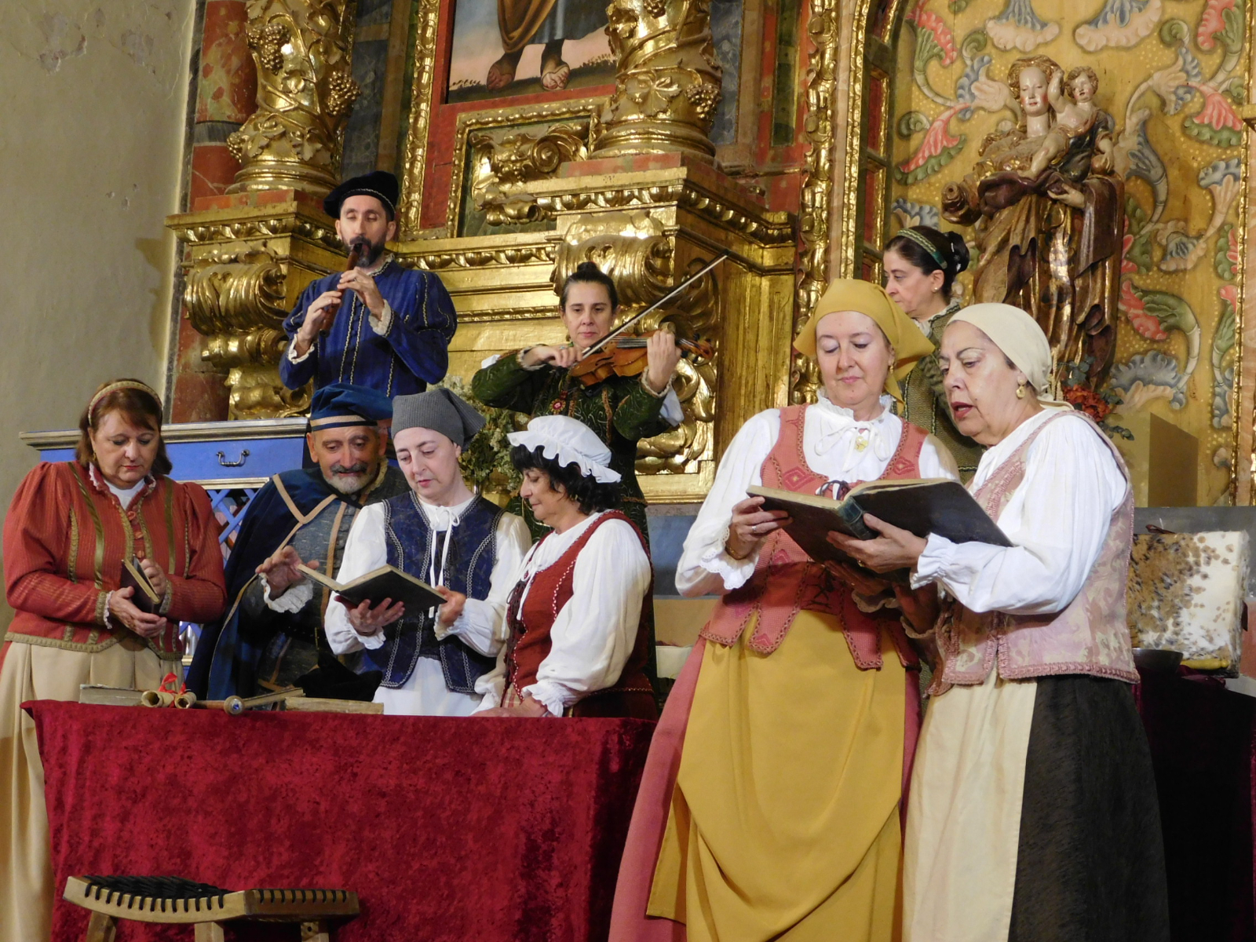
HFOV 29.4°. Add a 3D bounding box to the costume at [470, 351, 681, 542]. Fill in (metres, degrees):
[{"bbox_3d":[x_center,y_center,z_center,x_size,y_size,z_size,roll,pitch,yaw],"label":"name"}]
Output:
[{"bbox_3d":[-0.165,0.338,6.914,0.620,1.360,0.460,3,-6,0],"label":"costume"}]

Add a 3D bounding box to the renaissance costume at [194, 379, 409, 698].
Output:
[{"bbox_3d":[-0.757,0.561,5.704,0.600,1.550,0.500,4,-6,-6],"label":"renaissance costume"}]

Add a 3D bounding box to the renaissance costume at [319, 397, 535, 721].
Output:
[{"bbox_3d":[-0.481,0.574,5.505,0.480,1.530,0.460,2,-6,11],"label":"renaissance costume"}]

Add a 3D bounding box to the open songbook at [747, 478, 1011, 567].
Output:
[{"bbox_3d":[0.450,0.095,4.250,0.420,0.080,0.280,-2,-26,27],"label":"open songbook"}]

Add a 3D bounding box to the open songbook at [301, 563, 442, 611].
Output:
[{"bbox_3d":[-0.568,0.264,5.300,0.260,0.080,0.210,1,-22,42],"label":"open songbook"}]

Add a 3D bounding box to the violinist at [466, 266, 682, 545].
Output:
[{"bbox_3d":[-0.167,0.216,6.899,0.620,1.640,0.480,3,-6,0],"label":"violinist"}]

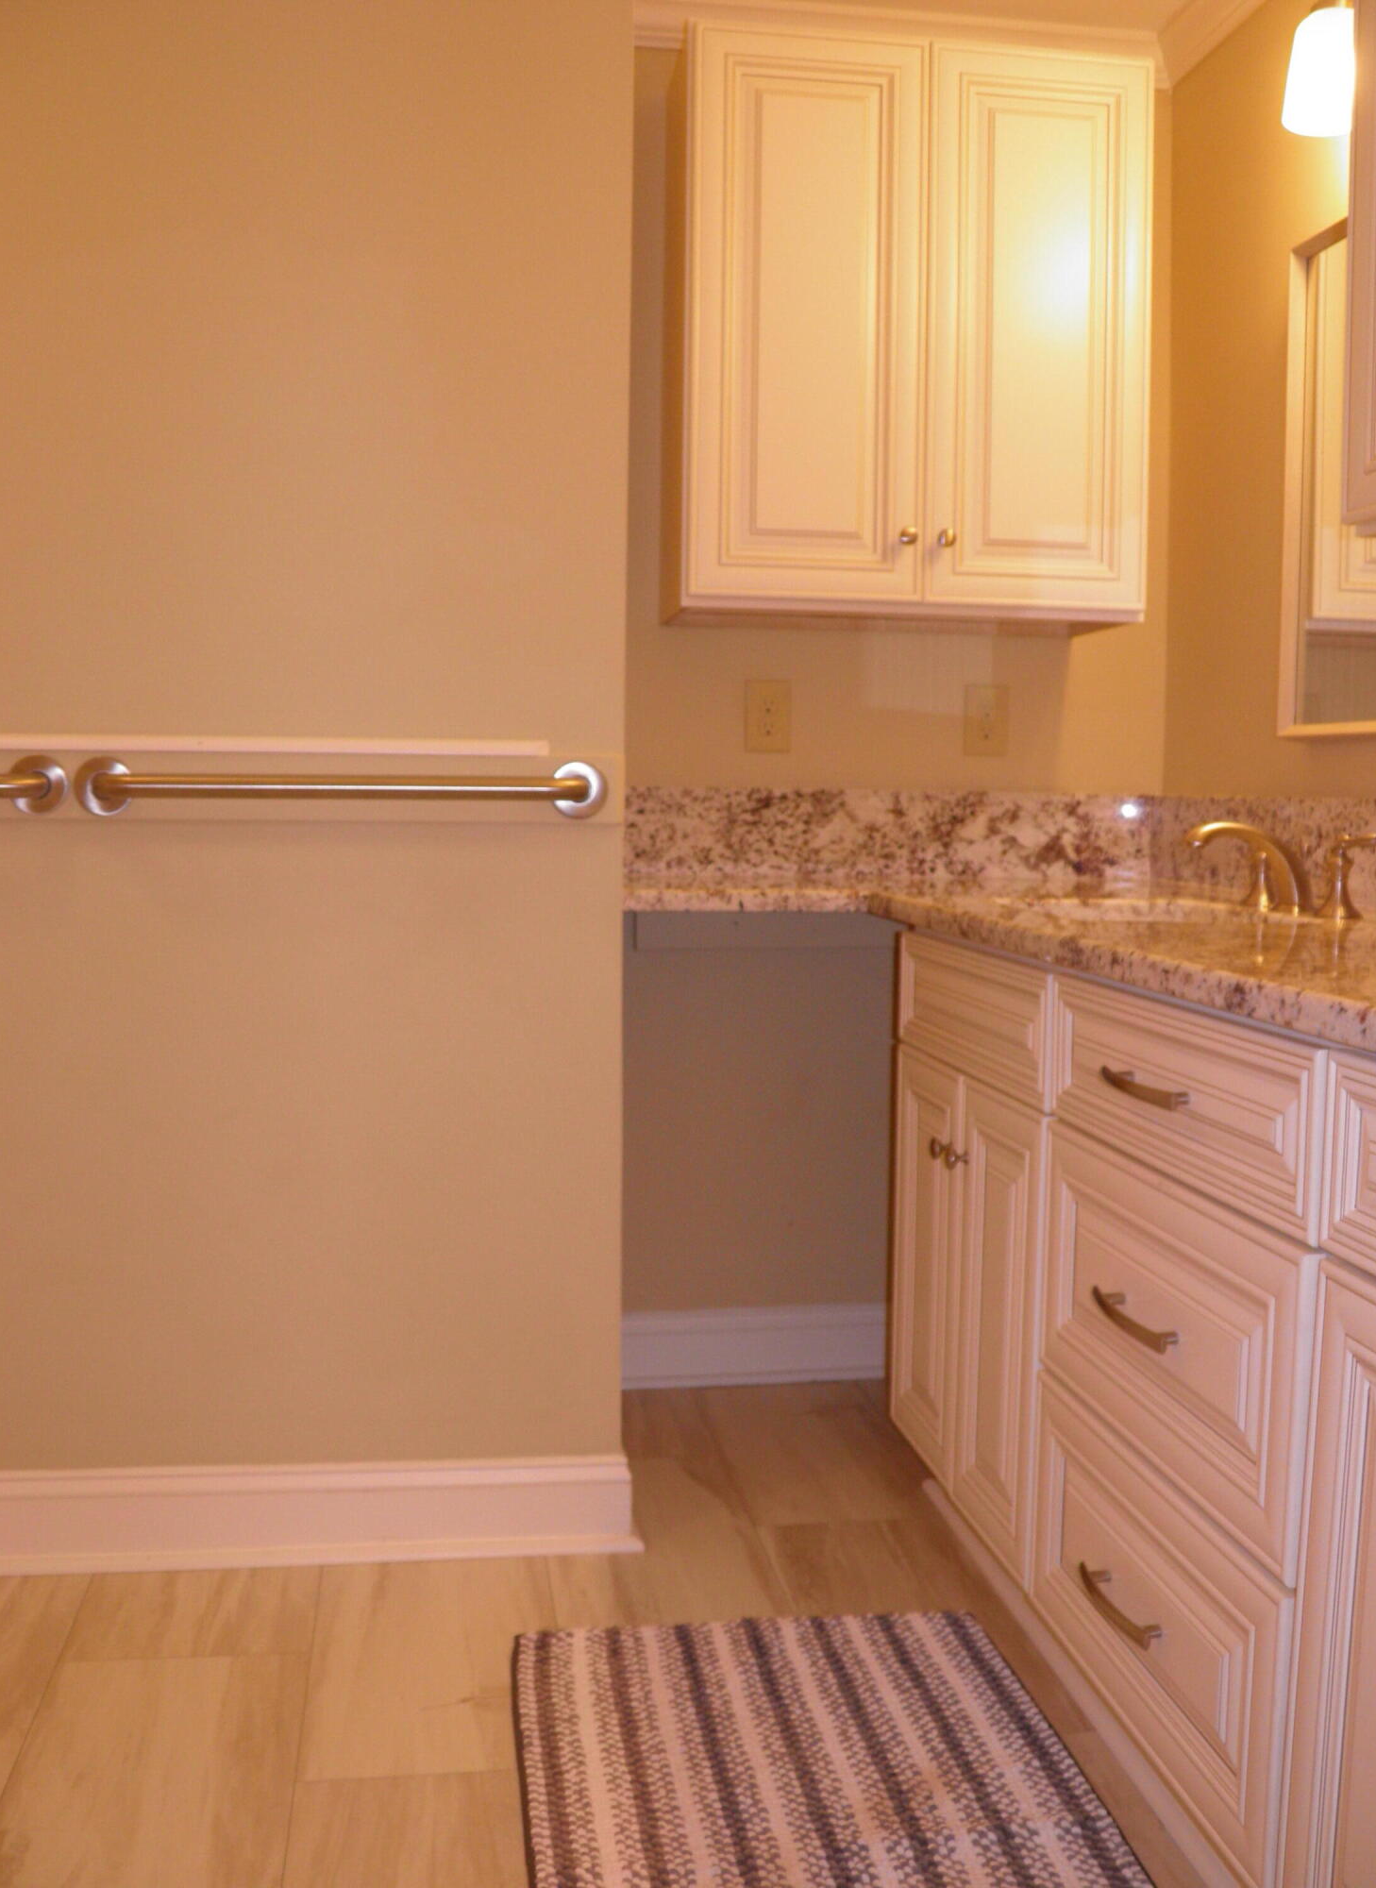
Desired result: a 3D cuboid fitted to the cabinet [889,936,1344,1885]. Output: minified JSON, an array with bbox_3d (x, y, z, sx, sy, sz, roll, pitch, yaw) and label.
[{"bbox_3d":[0.697,0.444,1.899,0.622,0.862,1.209,0,5,-9],"label":"cabinet"}]

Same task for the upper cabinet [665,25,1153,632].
[{"bbox_3d":[0.345,-0.962,2.673,0.745,0.861,0.300,0,5,-9],"label":"upper cabinet"}]

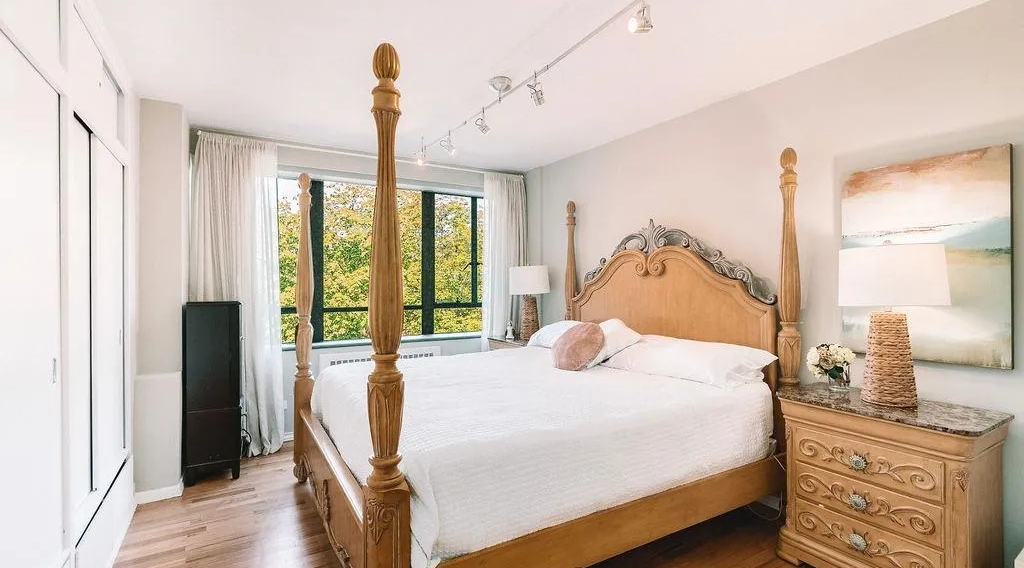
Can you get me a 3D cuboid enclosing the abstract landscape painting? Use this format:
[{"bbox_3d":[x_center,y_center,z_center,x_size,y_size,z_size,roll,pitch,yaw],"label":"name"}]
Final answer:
[{"bbox_3d":[1.922,-0.112,2.153,0.038,0.925,0.610,0,0,-32],"label":"abstract landscape painting"}]

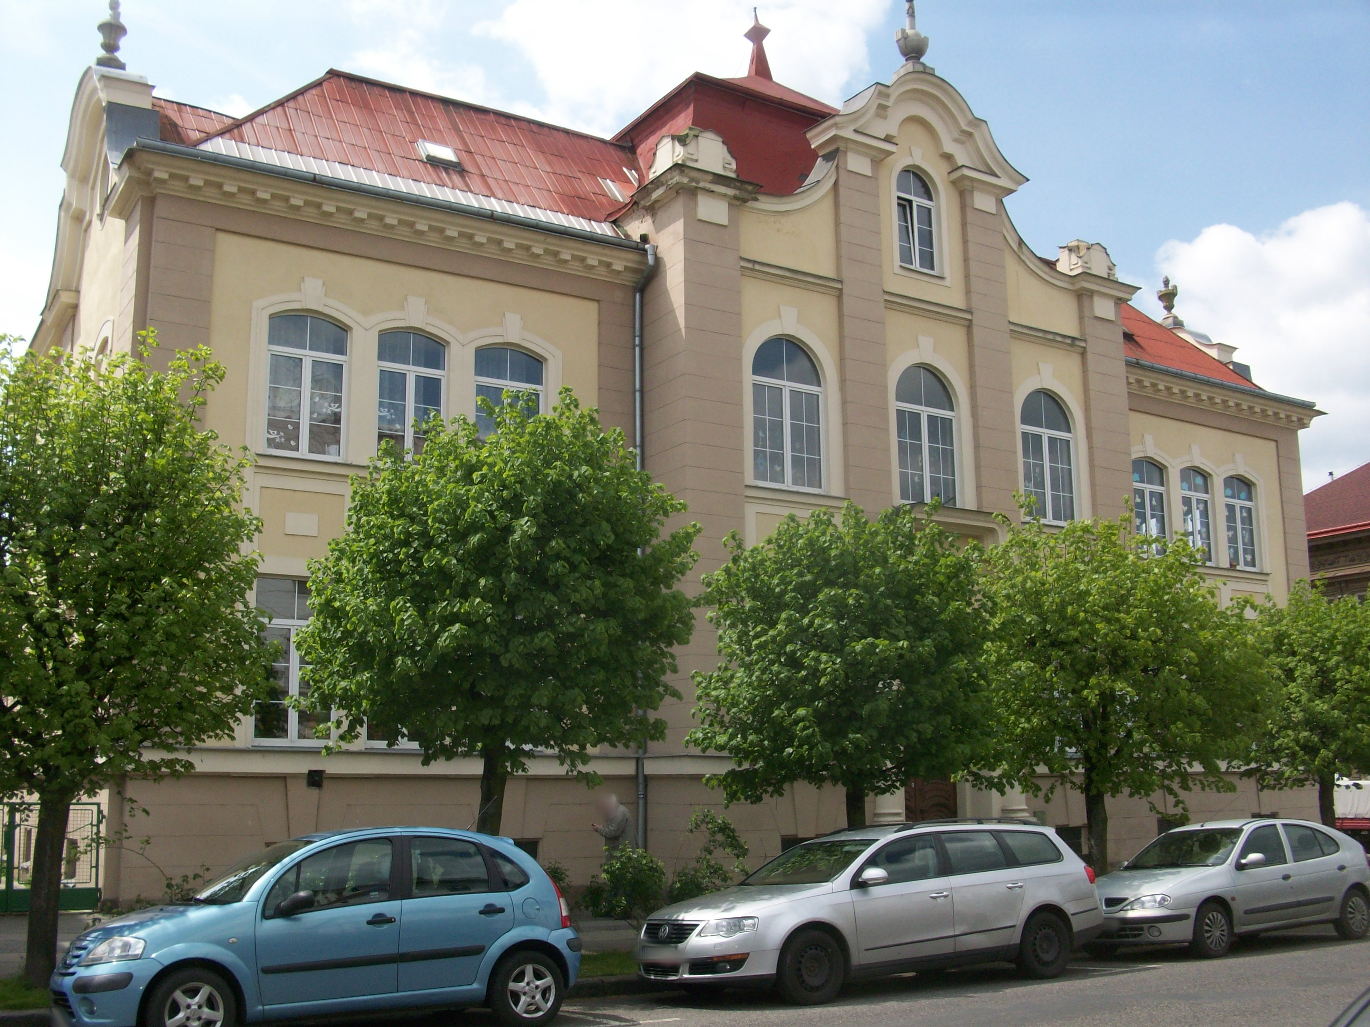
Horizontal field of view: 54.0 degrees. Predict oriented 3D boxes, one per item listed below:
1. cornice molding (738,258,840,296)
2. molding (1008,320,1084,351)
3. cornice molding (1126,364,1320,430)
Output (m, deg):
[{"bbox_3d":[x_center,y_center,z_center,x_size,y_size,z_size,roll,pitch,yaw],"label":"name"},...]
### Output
[{"bbox_3d":[1.877,-4.142,23.563,2.184,0.250,0.250,6,-13,-31],"label":"cornice molding"},{"bbox_3d":[6.389,-3.077,23.762,1.880,0.260,0.180,6,-13,-31],"label":"molding"},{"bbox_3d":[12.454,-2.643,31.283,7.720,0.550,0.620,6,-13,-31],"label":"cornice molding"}]

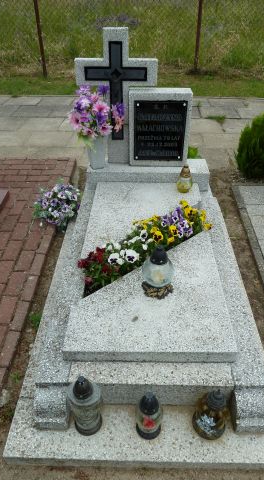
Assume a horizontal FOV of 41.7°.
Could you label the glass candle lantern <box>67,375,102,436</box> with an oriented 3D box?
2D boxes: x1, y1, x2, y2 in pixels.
[{"bbox_3d":[-0.178,0.619,1.332,0.121,0.346,0.121,1,41,1],"label":"glass candle lantern"}]

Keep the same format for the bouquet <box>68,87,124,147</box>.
[{"bbox_3d":[-0.217,-0.750,2.129,0.340,0.370,0.300,1,41,1],"label":"bouquet"}]

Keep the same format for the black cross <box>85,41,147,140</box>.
[{"bbox_3d":[-0.097,-0.893,2.146,0.373,0.587,0.022,1,41,1],"label":"black cross"}]

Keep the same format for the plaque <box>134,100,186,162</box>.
[{"bbox_3d":[0.179,-0.701,2.255,0.331,0.396,0.020,1,39,1],"label":"plaque"}]

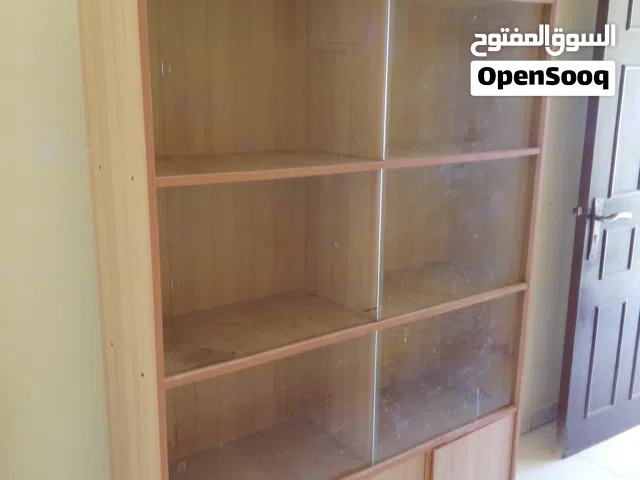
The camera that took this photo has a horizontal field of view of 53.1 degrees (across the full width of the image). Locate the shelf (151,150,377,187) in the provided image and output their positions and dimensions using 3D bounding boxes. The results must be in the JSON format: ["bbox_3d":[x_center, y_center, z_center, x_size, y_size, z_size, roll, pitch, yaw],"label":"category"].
[{"bbox_3d":[-0.167,-0.167,1.437,0.551,0.020,0.317,-9,16,-35],"label":"shelf"}]

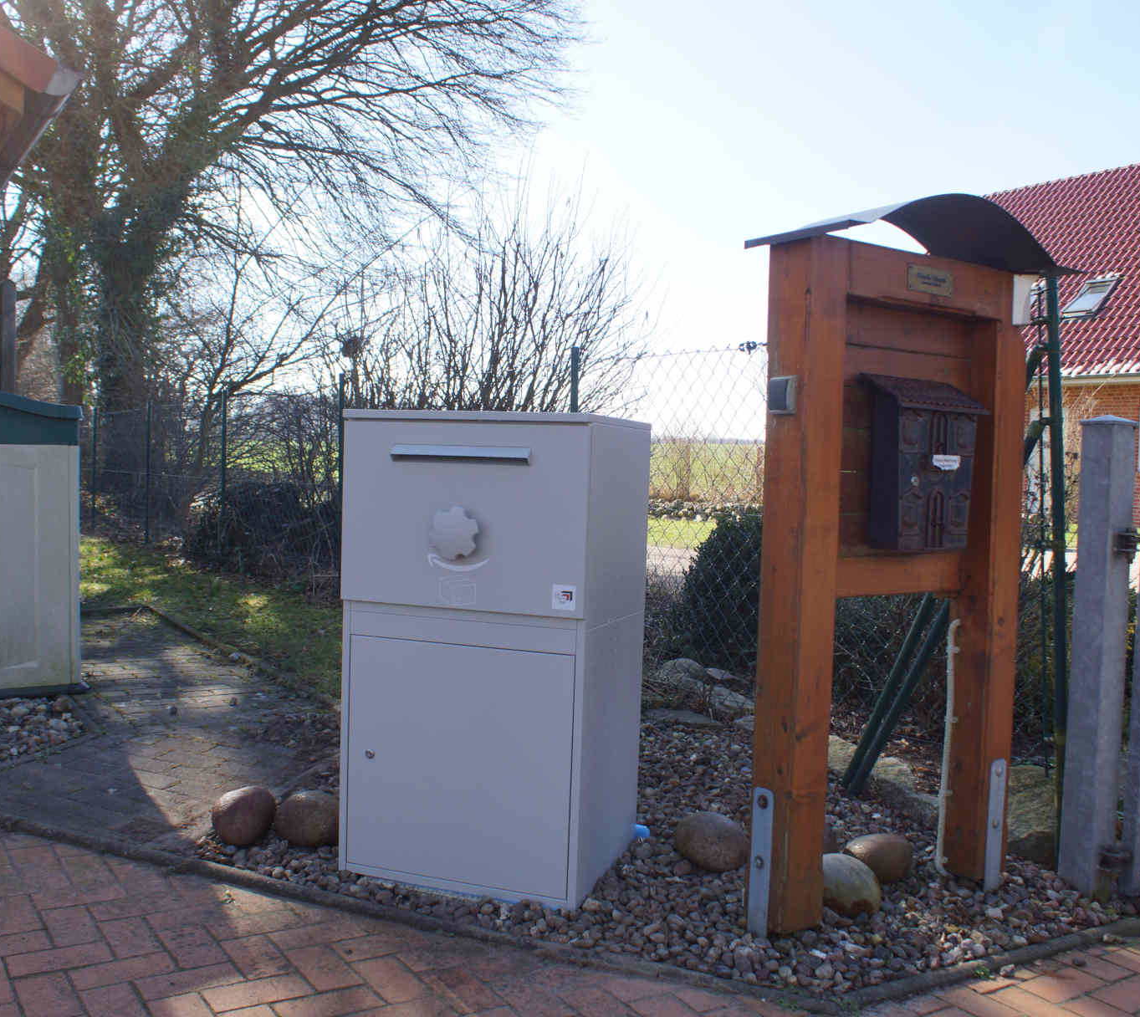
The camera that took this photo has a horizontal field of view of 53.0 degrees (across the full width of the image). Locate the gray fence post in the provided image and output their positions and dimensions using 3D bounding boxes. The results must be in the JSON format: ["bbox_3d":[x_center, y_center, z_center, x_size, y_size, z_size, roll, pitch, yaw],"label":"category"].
[{"bbox_3d":[1.356,0.376,2.939,0.092,1.225,0.092,0,3,-26],"label":"gray fence post"}]

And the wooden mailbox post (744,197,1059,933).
[{"bbox_3d":[0.840,0.129,2.801,0.922,1.712,0.304,0,3,-37],"label":"wooden mailbox post"}]

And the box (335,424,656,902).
[{"bbox_3d":[-0.185,0.337,2.946,0.635,1.141,0.515,3,3,20],"label":"box"}]

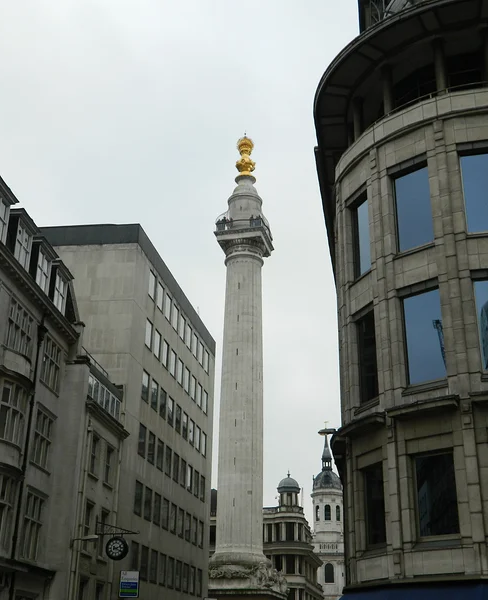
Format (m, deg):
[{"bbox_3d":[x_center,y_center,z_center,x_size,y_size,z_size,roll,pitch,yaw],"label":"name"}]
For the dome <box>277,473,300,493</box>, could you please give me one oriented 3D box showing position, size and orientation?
[{"bbox_3d":[5.645,22.867,101.242,2.950,2.650,2.950,0,-24,3],"label":"dome"}]

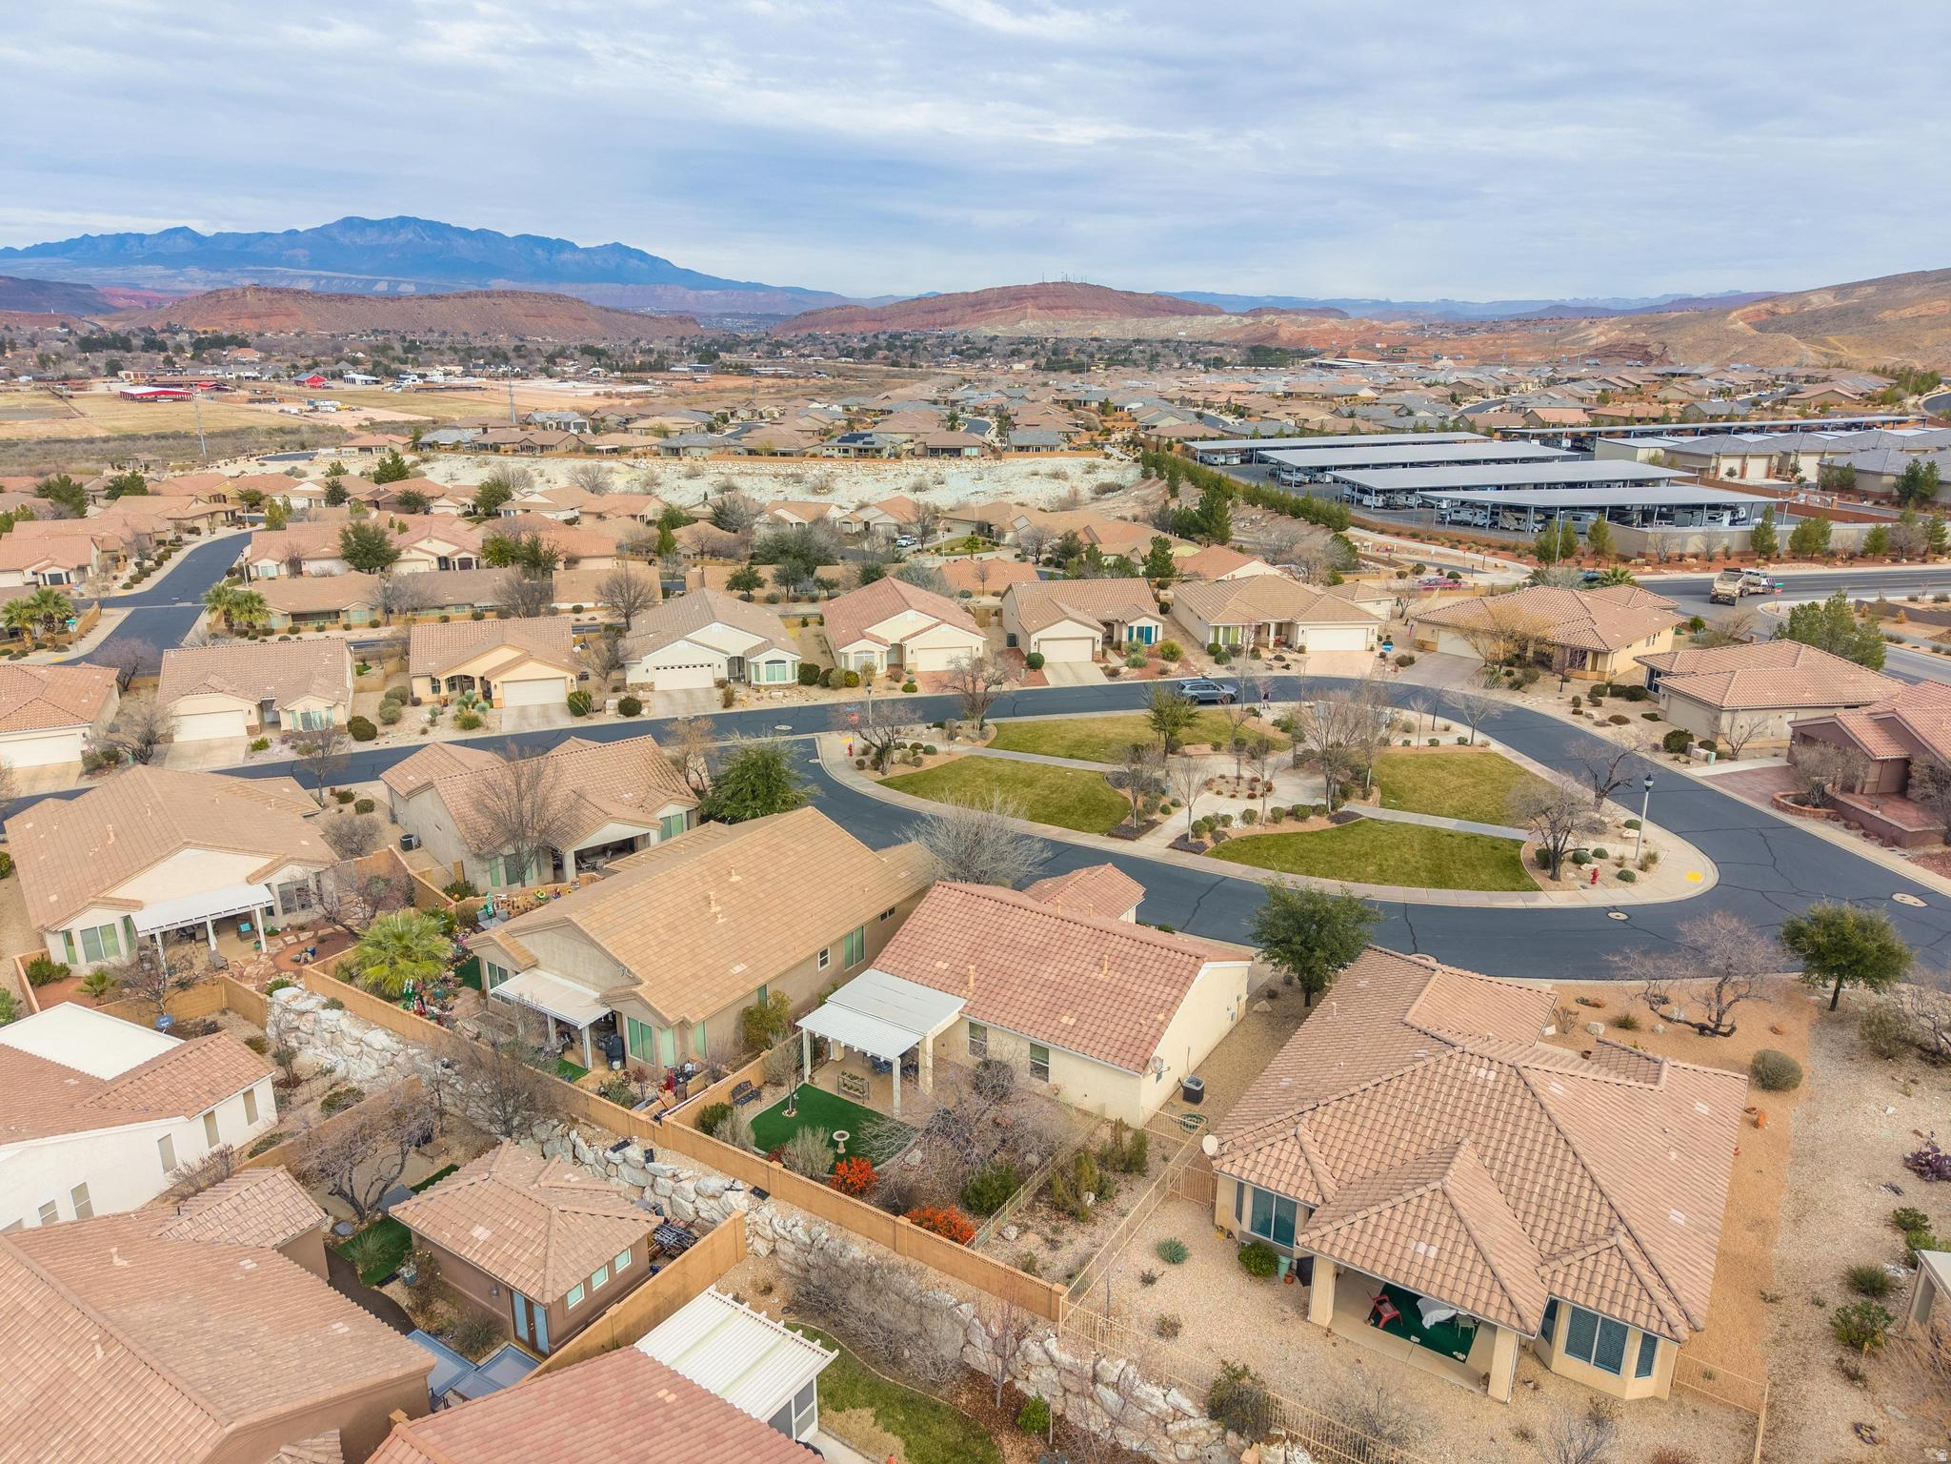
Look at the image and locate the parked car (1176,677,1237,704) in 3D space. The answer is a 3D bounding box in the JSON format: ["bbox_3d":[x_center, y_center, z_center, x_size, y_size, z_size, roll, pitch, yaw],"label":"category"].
[{"bbox_3d":[18.589,-3.165,108.681,4.700,1.660,1.900,-3,18,-10],"label":"parked car"}]

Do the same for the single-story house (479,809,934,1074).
[{"bbox_3d":[-12.568,8.278,63.623,14.100,5.550,20.800,11,21,32],"label":"single-story house"}]

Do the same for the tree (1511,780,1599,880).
[{"bbox_3d":[31.440,5.320,73.420,4.770,5.750,4.770,0,17,0],"label":"tree"}]

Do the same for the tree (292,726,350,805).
[{"bbox_3d":[-40.890,2.190,84.490,3.650,5.270,3.650,0,17,0],"label":"tree"}]

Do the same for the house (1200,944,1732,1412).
[{"bbox_3d":[17.930,13.110,46.820,14.550,5.500,20.700,11,20,31],"label":"house"}]

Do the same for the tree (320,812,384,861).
[{"bbox_3d":[-35.614,6.014,77.279,3.590,2.903,3.590,-8,19,-25],"label":"tree"}]

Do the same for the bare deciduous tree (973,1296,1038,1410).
[{"bbox_3d":[0.845,17.826,38.774,1.900,3.800,1.900,1,17,2],"label":"bare deciduous tree"}]

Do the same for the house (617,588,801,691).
[{"bbox_3d":[-24.070,-8.460,120.020,15.200,5.400,19.800,-4,18,-15],"label":"house"}]

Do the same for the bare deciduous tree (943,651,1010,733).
[{"bbox_3d":[0.052,-2.864,101.102,5.200,6.000,5.200,0,17,0],"label":"bare deciduous tree"}]

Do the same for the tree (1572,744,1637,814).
[{"bbox_3d":[39.000,2.830,83.910,4.100,4.640,4.100,0,17,0],"label":"tree"}]

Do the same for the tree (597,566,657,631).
[{"bbox_3d":[-34.891,-13.120,135.519,6.151,6.388,6.151,-4,18,-14],"label":"tree"}]

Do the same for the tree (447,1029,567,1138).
[{"bbox_3d":[-17.306,13.176,49.867,4.468,4.030,4.468,-7,19,-21],"label":"tree"}]

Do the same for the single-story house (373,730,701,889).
[{"bbox_3d":[-25.440,3.670,79.800,13.300,5.300,19.000,-14,22,-38],"label":"single-story house"}]

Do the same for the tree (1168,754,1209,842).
[{"bbox_3d":[12.306,3.884,78.277,2.500,5.300,2.500,3,18,9],"label":"tree"}]

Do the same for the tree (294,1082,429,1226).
[{"bbox_3d":[-21.477,14.889,47.586,4.500,5.300,4.500,-9,19,-26],"label":"tree"}]

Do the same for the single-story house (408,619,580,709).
[{"bbox_3d":[-39.619,-6.259,112.410,12.900,5.300,14.200,-4,18,-15],"label":"single-story house"}]

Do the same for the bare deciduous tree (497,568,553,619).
[{"bbox_3d":[-46.870,-14.380,140.780,5.900,5.390,5.900,0,17,0],"label":"bare deciduous tree"}]

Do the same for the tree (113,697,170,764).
[{"bbox_3d":[-59.614,0.117,96.635,4.500,4.582,4.500,-11,20,-31],"label":"tree"}]

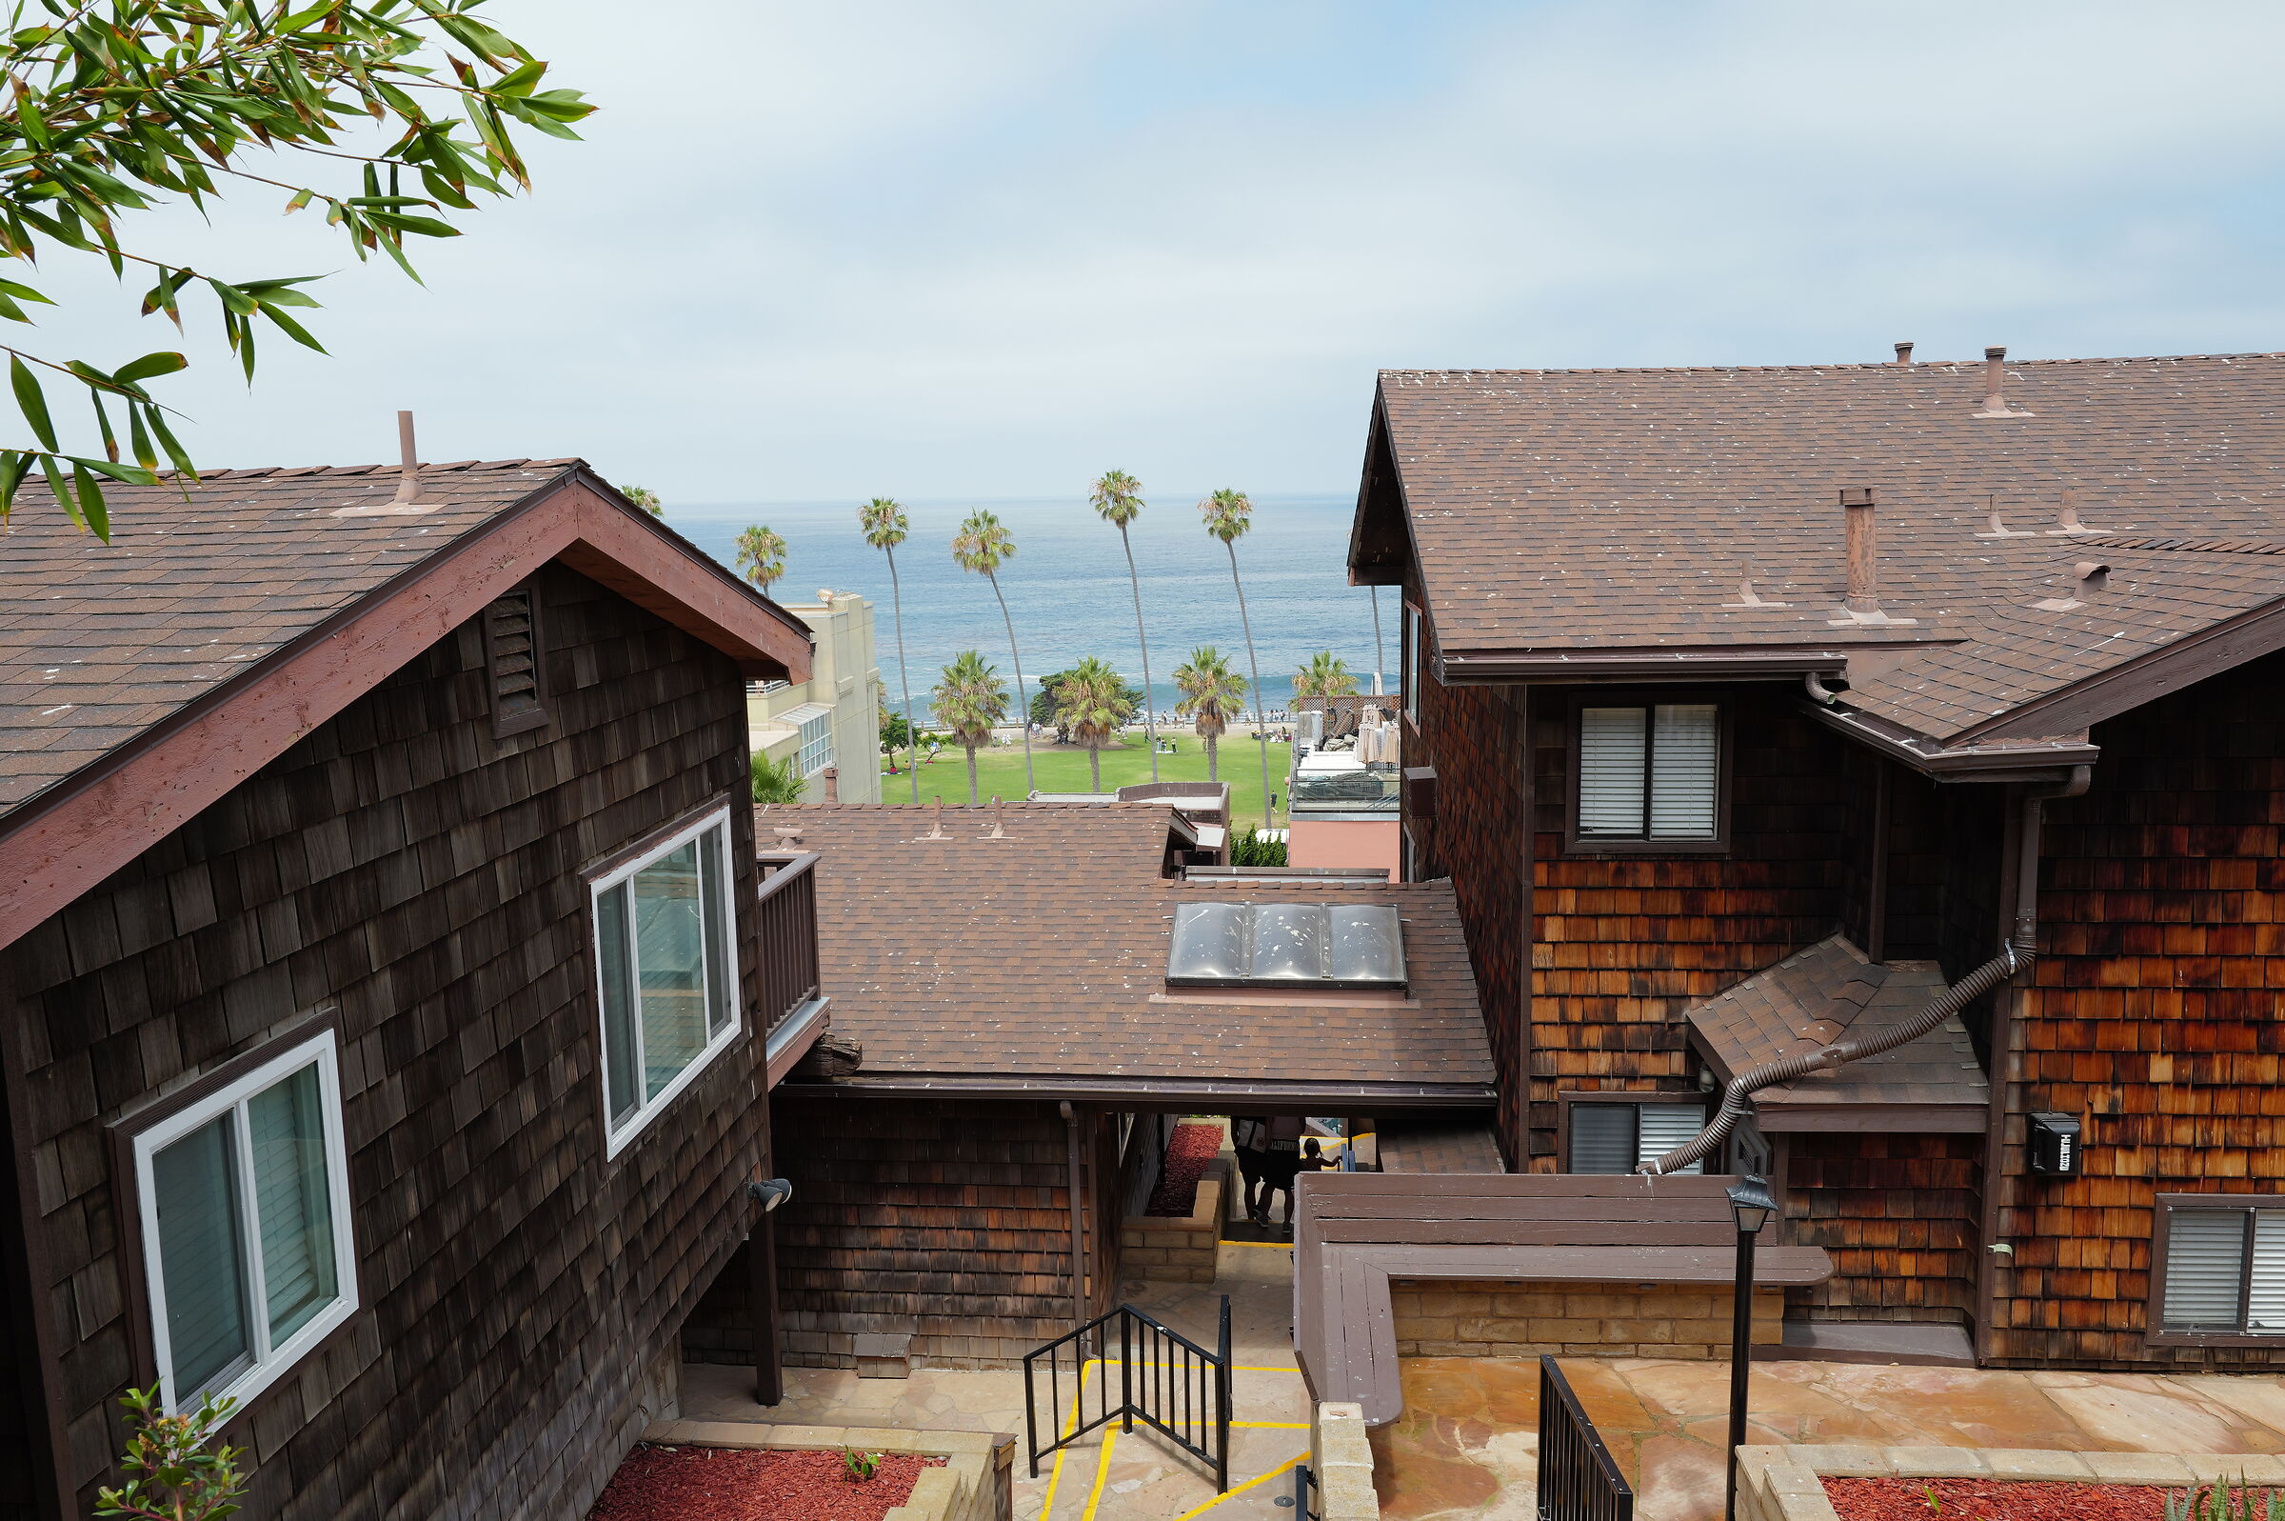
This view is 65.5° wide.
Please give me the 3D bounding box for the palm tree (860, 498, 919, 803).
[{"bbox_3d":[-18.782,-6.443,132.063,3.696,25.970,4.100,-1,9,0],"label":"palm tree"}]

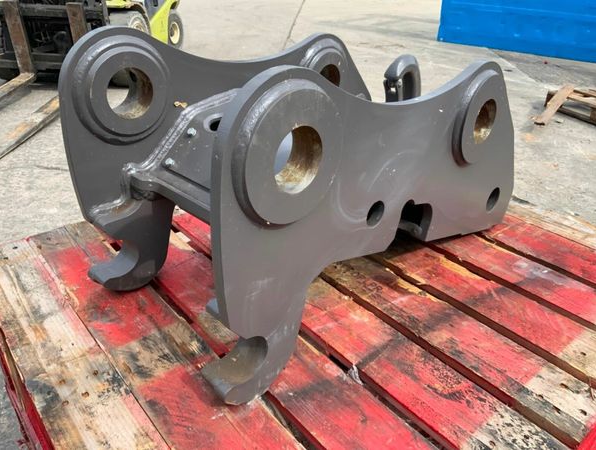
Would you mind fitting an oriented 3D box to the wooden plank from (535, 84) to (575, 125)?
[{"bbox_3d":[2.146,-0.998,4.189,0.095,0.024,0.718,22,48,33],"label":"wooden plank"}]

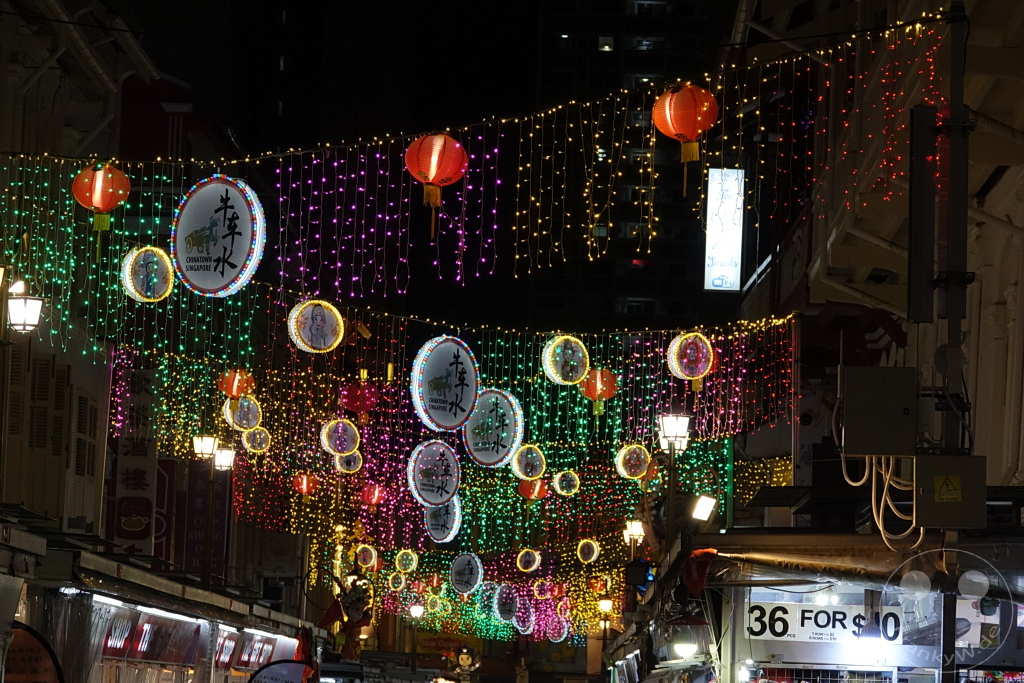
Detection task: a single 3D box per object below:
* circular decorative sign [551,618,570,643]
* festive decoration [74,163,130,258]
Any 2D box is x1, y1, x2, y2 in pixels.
[{"bbox_3d":[1.599,9.889,136.000,0.960,0.960,0.160,-5,-7,42],"label":"circular decorative sign"},{"bbox_3d":[-2.813,-0.881,27.100,0.395,0.660,0.395,2,-5,0],"label":"festive decoration"}]

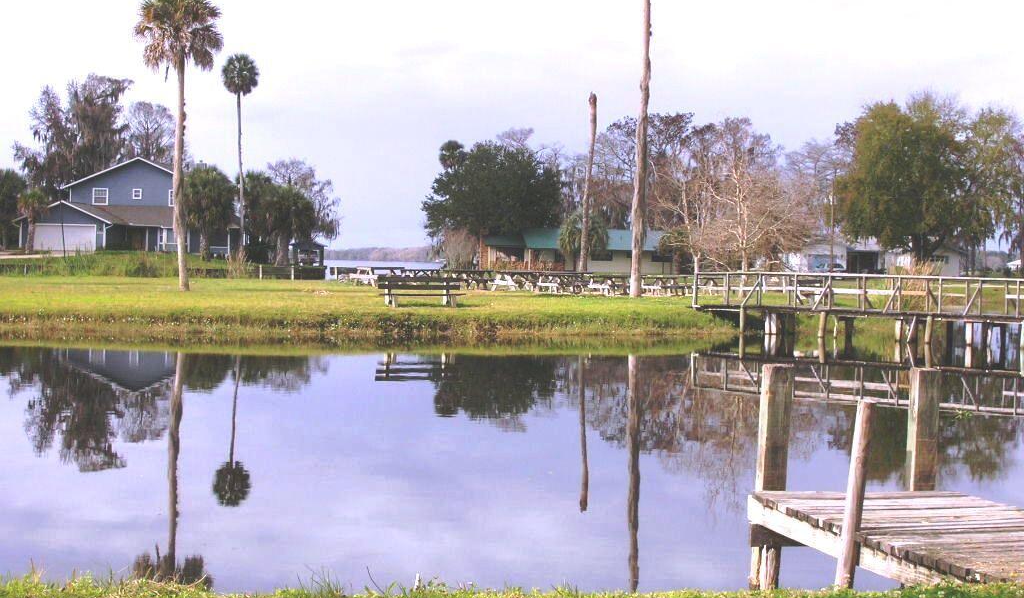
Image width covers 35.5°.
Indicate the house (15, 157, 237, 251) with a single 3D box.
[{"bbox_3d":[-33.400,-8.380,143.500,18.800,8.310,13.000,1,1,0],"label":"house"}]

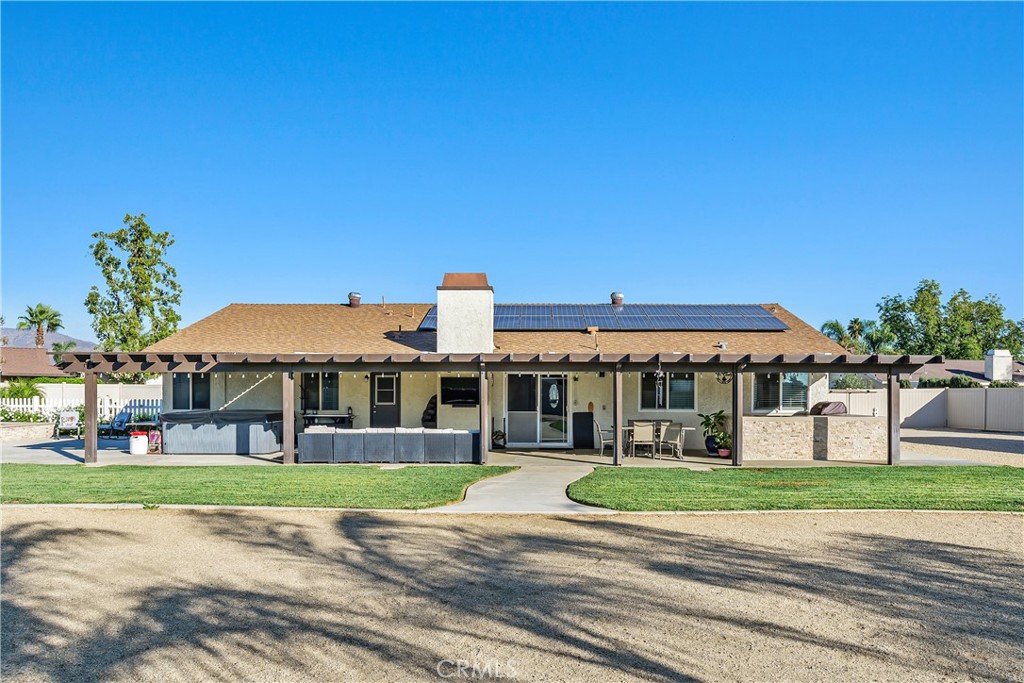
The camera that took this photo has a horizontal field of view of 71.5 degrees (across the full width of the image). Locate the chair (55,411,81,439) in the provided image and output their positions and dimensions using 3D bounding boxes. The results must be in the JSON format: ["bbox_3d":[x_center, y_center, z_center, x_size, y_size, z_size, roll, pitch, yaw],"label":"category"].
[{"bbox_3d":[-14.218,2.640,22.826,0.630,0.930,0.750,1,-3,-20],"label":"chair"}]

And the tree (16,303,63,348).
[{"bbox_3d":[-39.862,0.956,60.231,3.900,8.400,3.900,0,-3,0],"label":"tree"}]

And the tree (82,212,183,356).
[{"bbox_3d":[-18.627,-1.267,35.277,4.800,10.100,4.800,0,-3,0],"label":"tree"}]

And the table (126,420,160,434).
[{"bbox_3d":[-11.203,2.729,21.818,1.200,0.640,0.900,0,-3,0],"label":"table"}]

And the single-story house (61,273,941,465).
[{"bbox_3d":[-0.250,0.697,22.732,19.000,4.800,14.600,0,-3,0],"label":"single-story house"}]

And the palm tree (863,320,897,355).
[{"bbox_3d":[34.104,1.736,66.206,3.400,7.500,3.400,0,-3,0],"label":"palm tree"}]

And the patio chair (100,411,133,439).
[{"bbox_3d":[-12.616,2.654,22.624,0.650,0.880,0.850,-2,-4,30],"label":"patio chair"}]

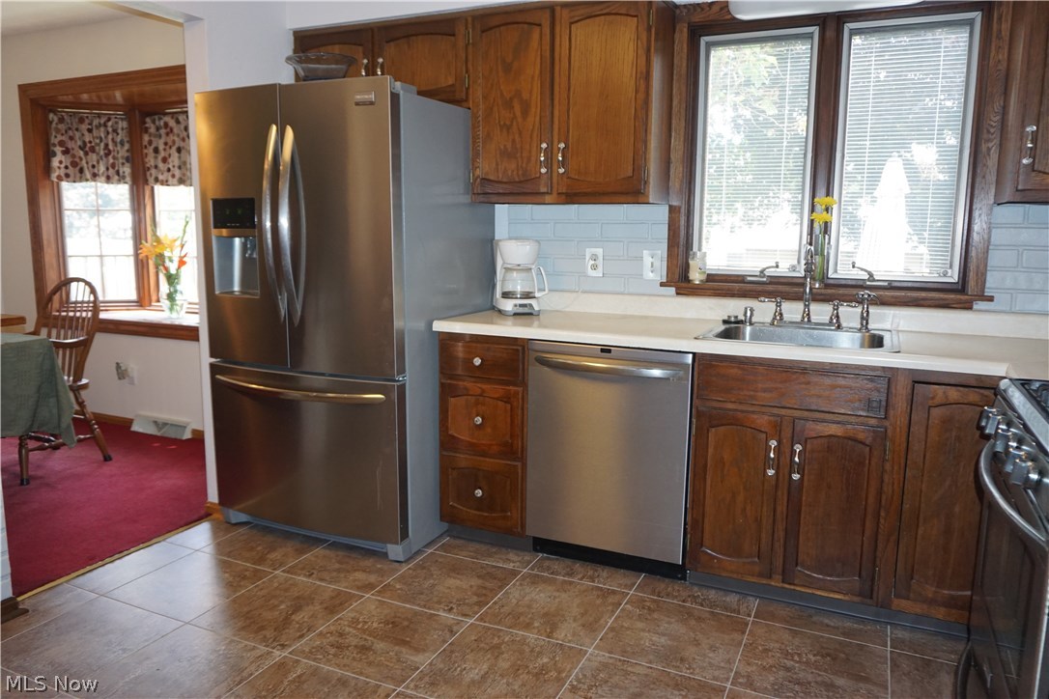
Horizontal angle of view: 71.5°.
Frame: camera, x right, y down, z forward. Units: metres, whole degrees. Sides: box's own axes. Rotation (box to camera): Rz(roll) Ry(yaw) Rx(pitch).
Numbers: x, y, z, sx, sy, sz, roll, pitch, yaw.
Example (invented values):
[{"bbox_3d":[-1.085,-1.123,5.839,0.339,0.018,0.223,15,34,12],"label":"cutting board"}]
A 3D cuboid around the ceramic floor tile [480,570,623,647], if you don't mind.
[{"bbox_3d":[0.102,0.871,2.454,0.404,0.010,0.404,4,9,24],"label":"ceramic floor tile"}]

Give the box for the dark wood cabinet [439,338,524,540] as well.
[{"bbox_3d":[-0.041,0.296,3.107,0.382,0.775,0.620,4,9,24],"label":"dark wood cabinet"}]

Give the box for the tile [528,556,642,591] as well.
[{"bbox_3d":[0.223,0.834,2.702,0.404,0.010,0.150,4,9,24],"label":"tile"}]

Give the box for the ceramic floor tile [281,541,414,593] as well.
[{"bbox_3d":[-0.643,0.820,2.802,0.405,0.010,0.405,4,9,24],"label":"ceramic floor tile"}]

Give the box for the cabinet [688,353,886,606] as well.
[{"bbox_3d":[0.971,0.376,2.654,0.605,0.770,0.620,4,9,24],"label":"cabinet"}]

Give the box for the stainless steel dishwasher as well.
[{"bbox_3d":[0.408,0.332,2.875,0.599,0.760,0.635,4,9,24],"label":"stainless steel dishwasher"}]

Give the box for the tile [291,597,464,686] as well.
[{"bbox_3d":[-0.440,0.900,2.267,0.405,0.010,0.405,4,9,24],"label":"tile"}]

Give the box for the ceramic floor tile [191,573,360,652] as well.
[{"bbox_3d":[-0.812,0.871,2.433,0.405,0.010,0.405,4,9,24],"label":"ceramic floor tile"}]

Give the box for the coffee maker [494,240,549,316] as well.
[{"bbox_3d":[-0.016,-0.304,3.059,0.200,0.310,0.215,-2,9,-15],"label":"coffee maker"}]

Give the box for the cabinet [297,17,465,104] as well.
[{"bbox_3d":[-0.572,-1.224,3.302,0.915,0.375,0.325,4,9,24],"label":"cabinet"}]

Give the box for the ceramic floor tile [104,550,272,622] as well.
[{"bbox_3d":[-1.185,0.843,2.600,0.405,0.010,0.405,4,9,24],"label":"ceramic floor tile"}]

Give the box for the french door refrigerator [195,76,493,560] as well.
[{"bbox_3d":[-0.717,-0.143,3.141,0.908,1.775,0.843,4,9,24],"label":"french door refrigerator"}]

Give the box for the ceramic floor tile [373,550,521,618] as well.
[{"bbox_3d":[-0.268,0.844,2.614,0.404,0.010,0.404,4,9,24],"label":"ceramic floor tile"}]

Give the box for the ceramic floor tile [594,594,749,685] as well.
[{"bbox_3d":[0.471,0.899,2.288,0.404,0.010,0.404,4,9,24],"label":"ceramic floor tile"}]

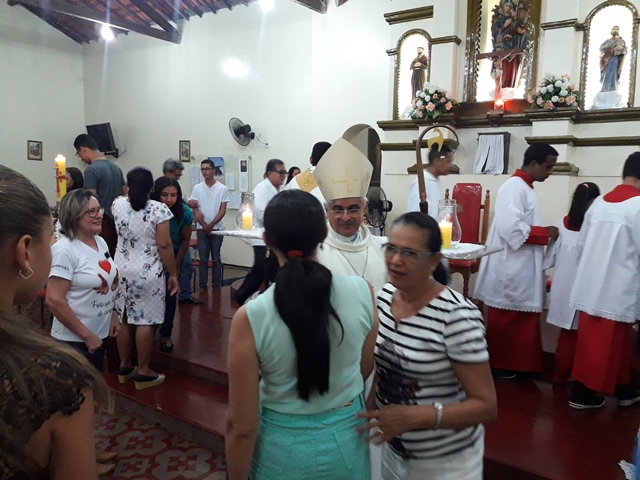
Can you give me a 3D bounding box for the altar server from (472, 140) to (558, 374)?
[{"bbox_3d":[1.424,0.168,3.761,0.540,1.700,0.500,3,7,15],"label":"altar server"}]

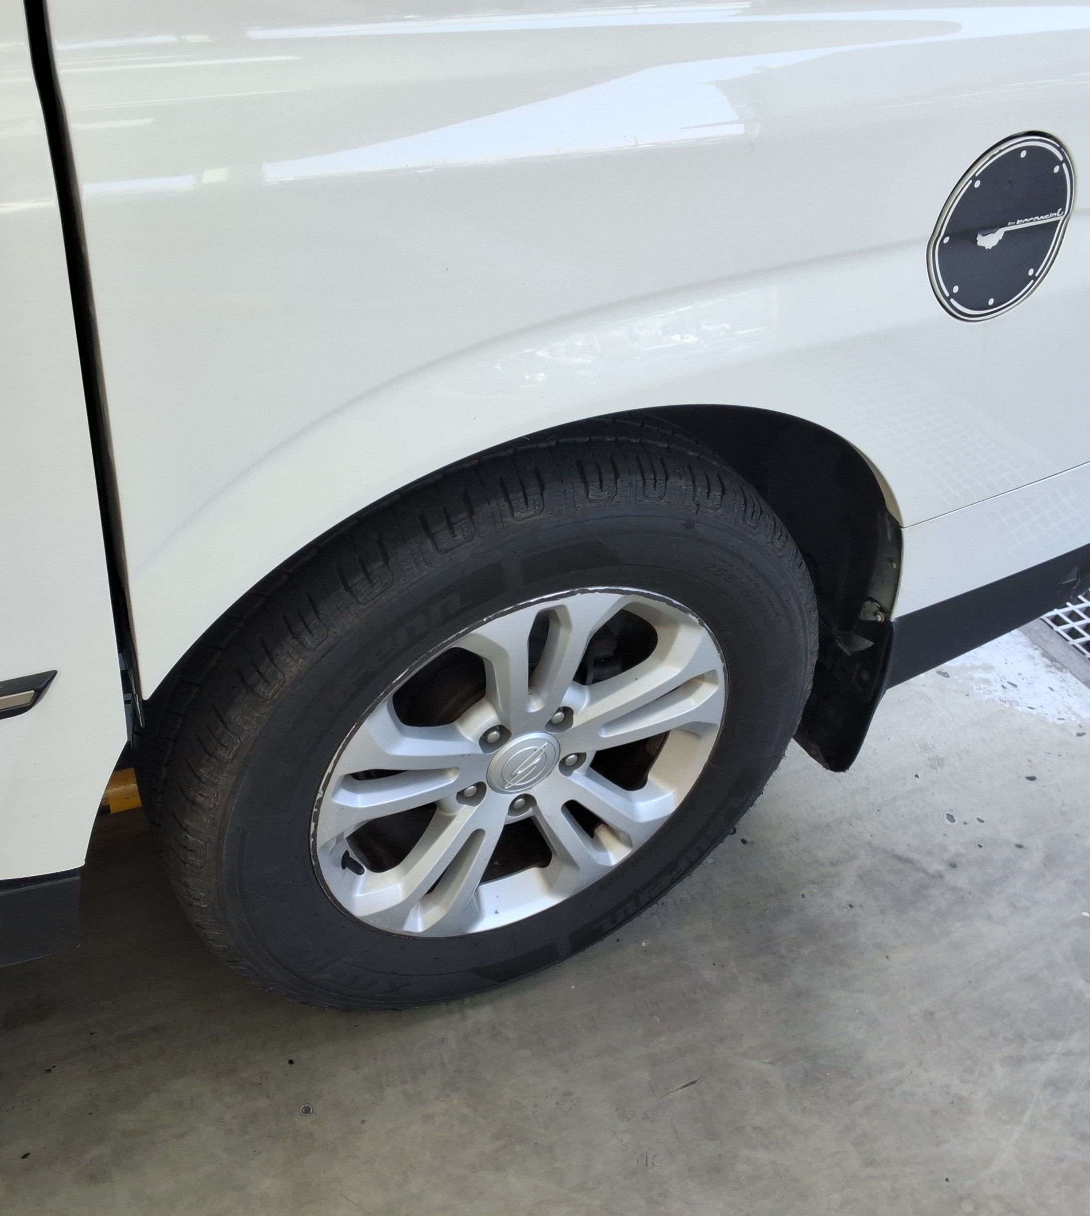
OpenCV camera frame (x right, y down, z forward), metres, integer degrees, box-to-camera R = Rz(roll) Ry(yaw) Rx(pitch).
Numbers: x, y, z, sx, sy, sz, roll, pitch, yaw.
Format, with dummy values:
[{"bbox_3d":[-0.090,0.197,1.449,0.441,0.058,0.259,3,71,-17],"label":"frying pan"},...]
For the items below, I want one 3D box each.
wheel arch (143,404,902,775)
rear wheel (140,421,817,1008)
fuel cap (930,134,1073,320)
[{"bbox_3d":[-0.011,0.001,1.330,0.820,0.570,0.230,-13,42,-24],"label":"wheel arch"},{"bbox_3d":[-0.061,0.118,1.473,0.760,0.760,0.260,-13,42,-24],"label":"rear wheel"},{"bbox_3d":[0.408,-0.346,1.185,0.172,0.174,0.026,-15,39,-26],"label":"fuel cap"}]

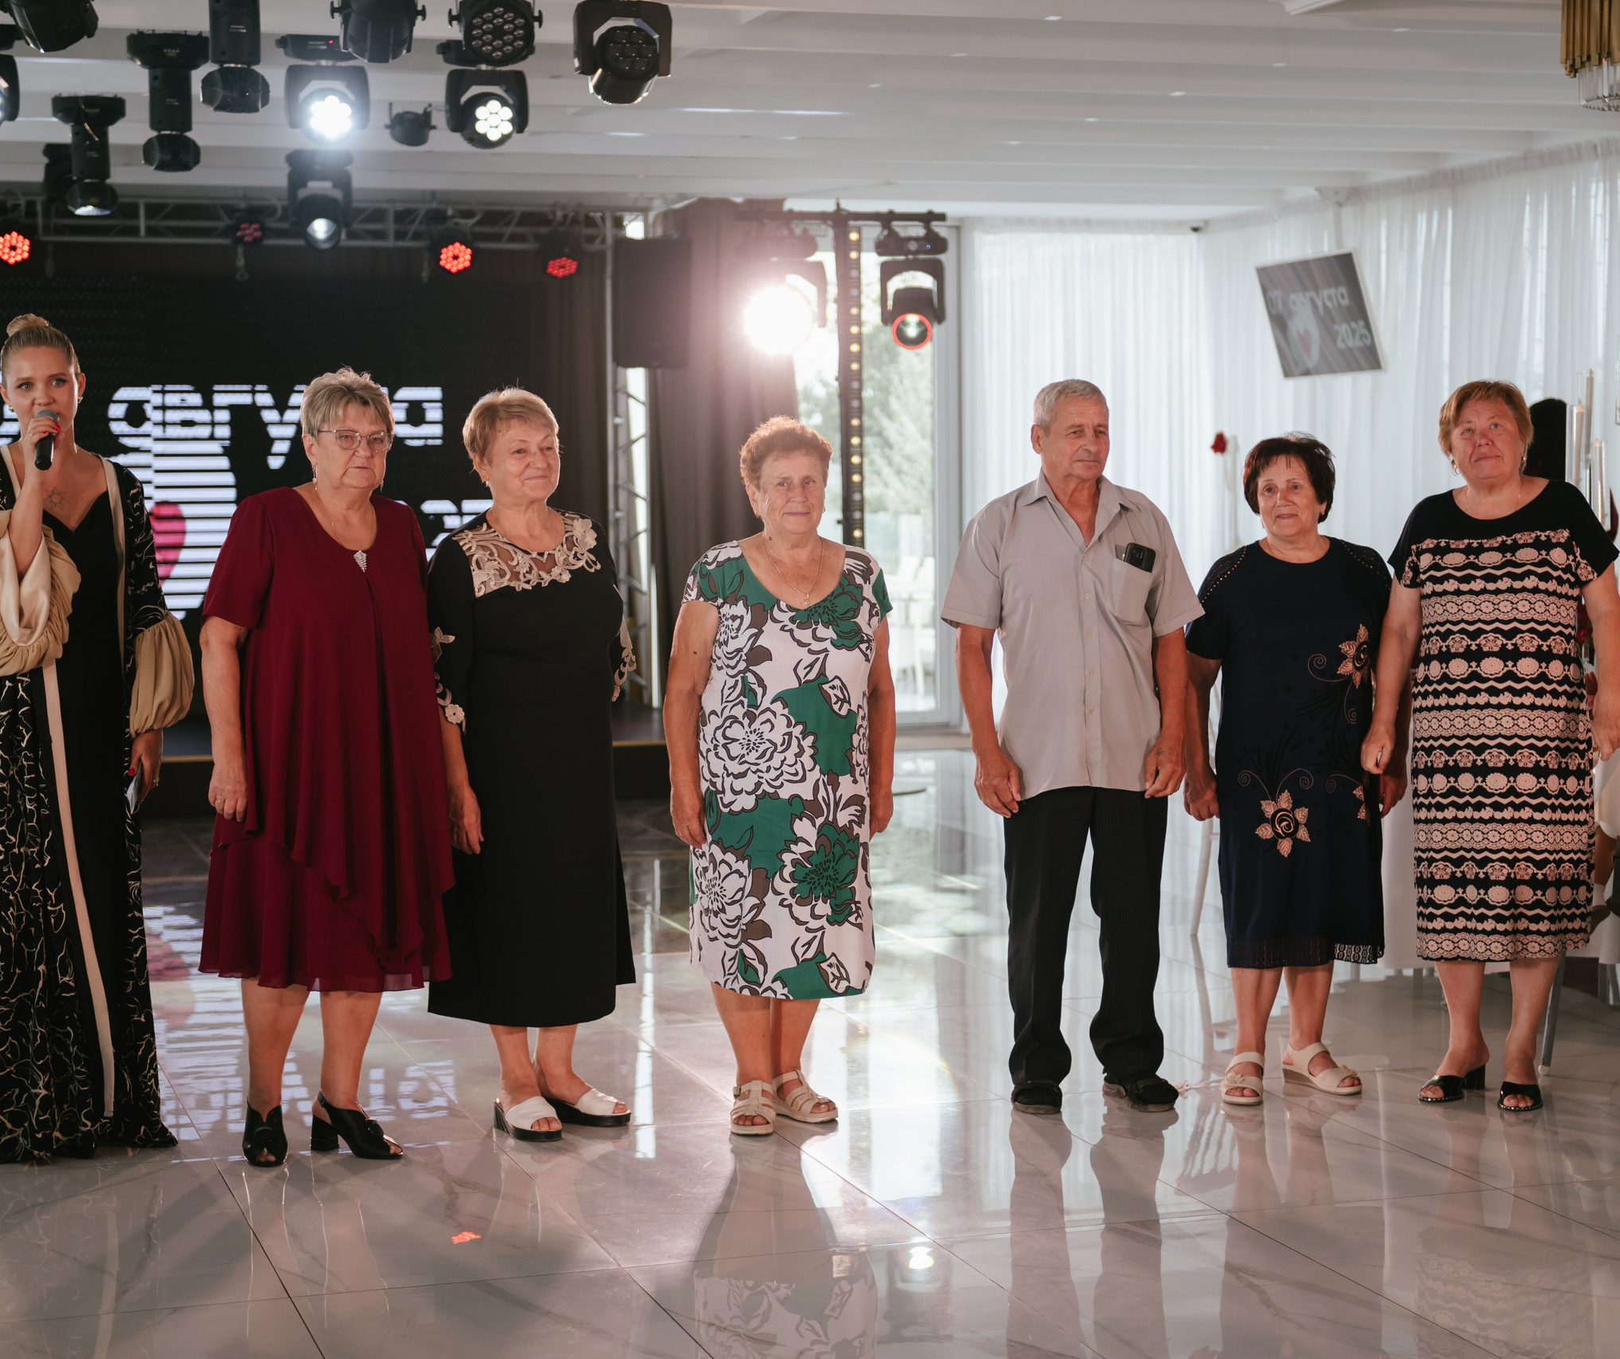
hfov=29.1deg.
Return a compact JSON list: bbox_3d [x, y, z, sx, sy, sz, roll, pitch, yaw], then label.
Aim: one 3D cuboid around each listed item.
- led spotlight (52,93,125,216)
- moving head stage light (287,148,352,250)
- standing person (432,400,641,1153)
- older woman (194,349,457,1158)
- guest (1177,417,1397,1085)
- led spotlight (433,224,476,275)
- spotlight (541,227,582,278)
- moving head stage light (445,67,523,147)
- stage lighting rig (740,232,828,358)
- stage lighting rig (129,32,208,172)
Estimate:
[{"bbox_3d":[-2.637,-1.913,11.387,0.260,0.440,0.250,-2,4,-17],"label":"led spotlight"},{"bbox_3d":[-2.091,-2.042,13.286,0.280,0.420,0.250,-2,4,-17],"label":"moving head stage light"},{"bbox_3d":[-0.602,0.184,6.826,0.480,1.622,0.350,-3,4,-32],"label":"standing person"},{"bbox_3d":[-1.036,0.180,6.645,0.520,1.662,0.390,-3,4,-32],"label":"older woman"},{"bbox_3d":[1.111,0.196,7.268,0.500,1.528,0.330,0,4,1],"label":"guest"},{"bbox_3d":[-1.823,-2.207,15.978,0.220,0.260,0.220,-2,4,-17],"label":"led spotlight"},{"bbox_3d":[-1.269,-2.173,15.850,0.210,0.250,0.180,-1,4,-6],"label":"spotlight"},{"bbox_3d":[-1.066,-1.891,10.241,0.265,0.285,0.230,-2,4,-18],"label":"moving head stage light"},{"bbox_3d":[-0.109,-1.750,14.167,0.340,0.540,0.320,-1,4,-4],"label":"stage lighting rig"},{"bbox_3d":[-2.045,-1.838,9.941,0.250,0.435,0.260,-1,4,-12],"label":"stage lighting rig"}]

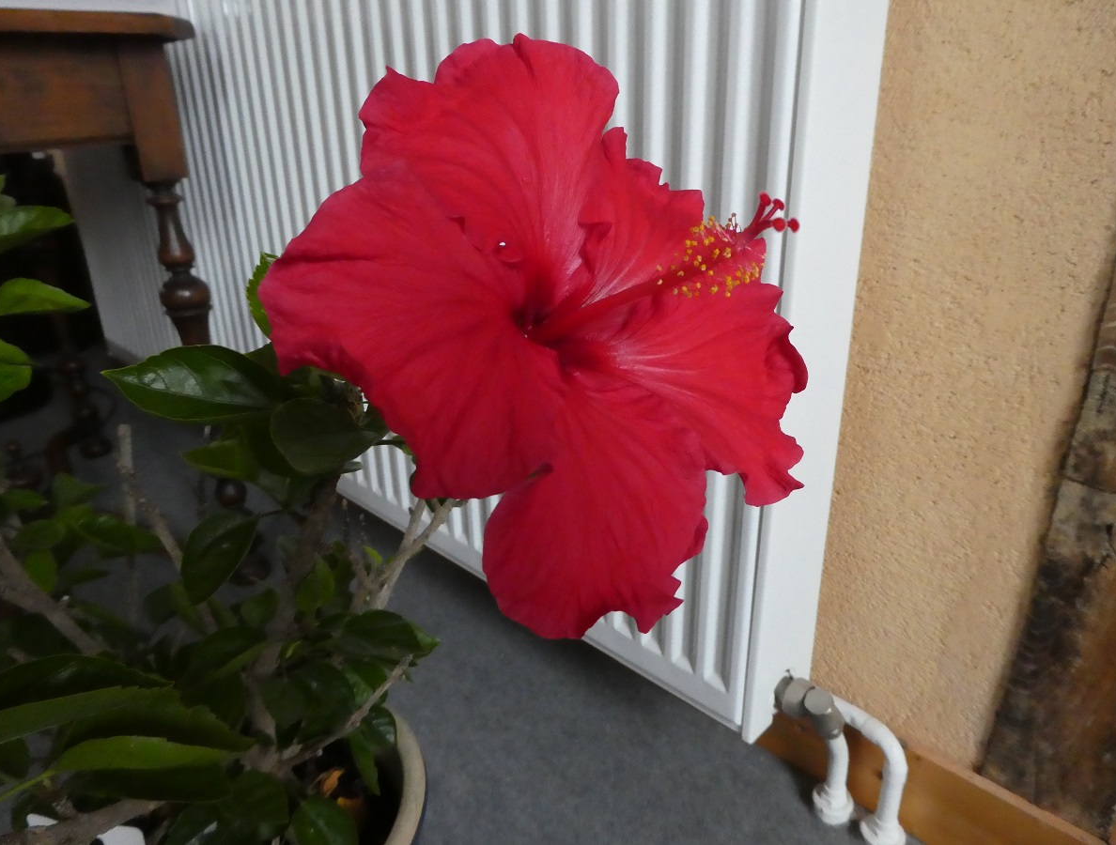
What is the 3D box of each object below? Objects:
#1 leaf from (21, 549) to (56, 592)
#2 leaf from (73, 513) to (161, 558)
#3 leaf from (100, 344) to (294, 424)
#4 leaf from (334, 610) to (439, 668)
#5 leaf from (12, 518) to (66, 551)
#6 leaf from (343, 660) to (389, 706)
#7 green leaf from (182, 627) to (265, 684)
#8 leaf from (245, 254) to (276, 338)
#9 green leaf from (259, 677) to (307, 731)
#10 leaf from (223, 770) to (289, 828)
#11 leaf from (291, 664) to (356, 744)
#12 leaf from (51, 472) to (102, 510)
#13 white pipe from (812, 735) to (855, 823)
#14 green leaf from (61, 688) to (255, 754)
[{"bbox_3d":[-0.319,0.091,0.480,0.021,0.025,0.012,-16,25,-35],"label":"leaf"},{"bbox_3d":[-0.271,0.070,0.480,0.050,0.020,0.020,-14,24,-30],"label":"leaf"},{"bbox_3d":[-0.130,-0.014,0.280,0.064,0.010,0.036,11,27,-6],"label":"leaf"},{"bbox_3d":[-0.086,0.108,0.390,0.050,0.019,0.023,-7,21,-14],"label":"leaf"},{"bbox_3d":[-0.306,0.066,0.460,0.030,0.008,0.021,-13,46,-12],"label":"leaf"},{"bbox_3d":[-0.101,0.136,0.410,0.027,0.026,0.018,-7,21,-16],"label":"leaf"},{"bbox_3d":[-0.179,0.125,0.420,0.042,0.023,0.020,-12,23,-26],"label":"green leaf"},{"bbox_3d":[-0.134,-0.057,0.360,0.027,0.046,0.016,-9,22,-19],"label":"leaf"},{"bbox_3d":[-0.135,0.139,0.385,0.025,0.008,0.030,-10,62,-12],"label":"green leaf"},{"bbox_3d":[-0.141,0.176,0.365,0.027,0.009,0.031,-25,56,-24],"label":"leaf"},{"bbox_3d":[-0.123,0.148,0.410,0.034,0.036,0.020,-9,22,-19],"label":"leaf"},{"bbox_3d":[-0.289,0.042,0.470,0.029,0.009,0.022,-3,53,12],"label":"leaf"},{"bbox_3d":[0.230,0.297,0.652,0.035,0.082,0.034,-19,27,-40],"label":"white pipe"},{"bbox_3d":[-0.161,0.119,0.310,0.074,0.014,0.030,3,36,-12],"label":"green leaf"}]

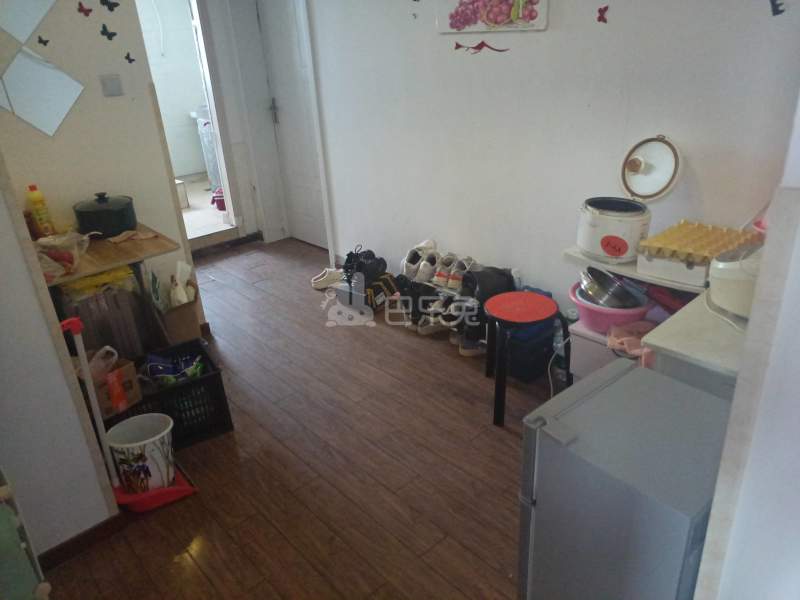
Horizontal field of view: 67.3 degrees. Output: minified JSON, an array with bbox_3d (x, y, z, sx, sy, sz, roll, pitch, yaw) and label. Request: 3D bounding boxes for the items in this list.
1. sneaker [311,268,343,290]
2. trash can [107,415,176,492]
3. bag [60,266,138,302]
[{"bbox_3d":[-0.444,-0.155,3.878,0.100,0.100,0.275,17,32,39],"label":"sneaker"},{"bbox_3d":[-0.902,0.559,2.152,0.215,0.240,0.215,-3,24,1],"label":"trash can"},{"bbox_3d":[-1.180,-0.080,2.374,0.300,0.130,0.220,-23,31,-37],"label":"bag"}]

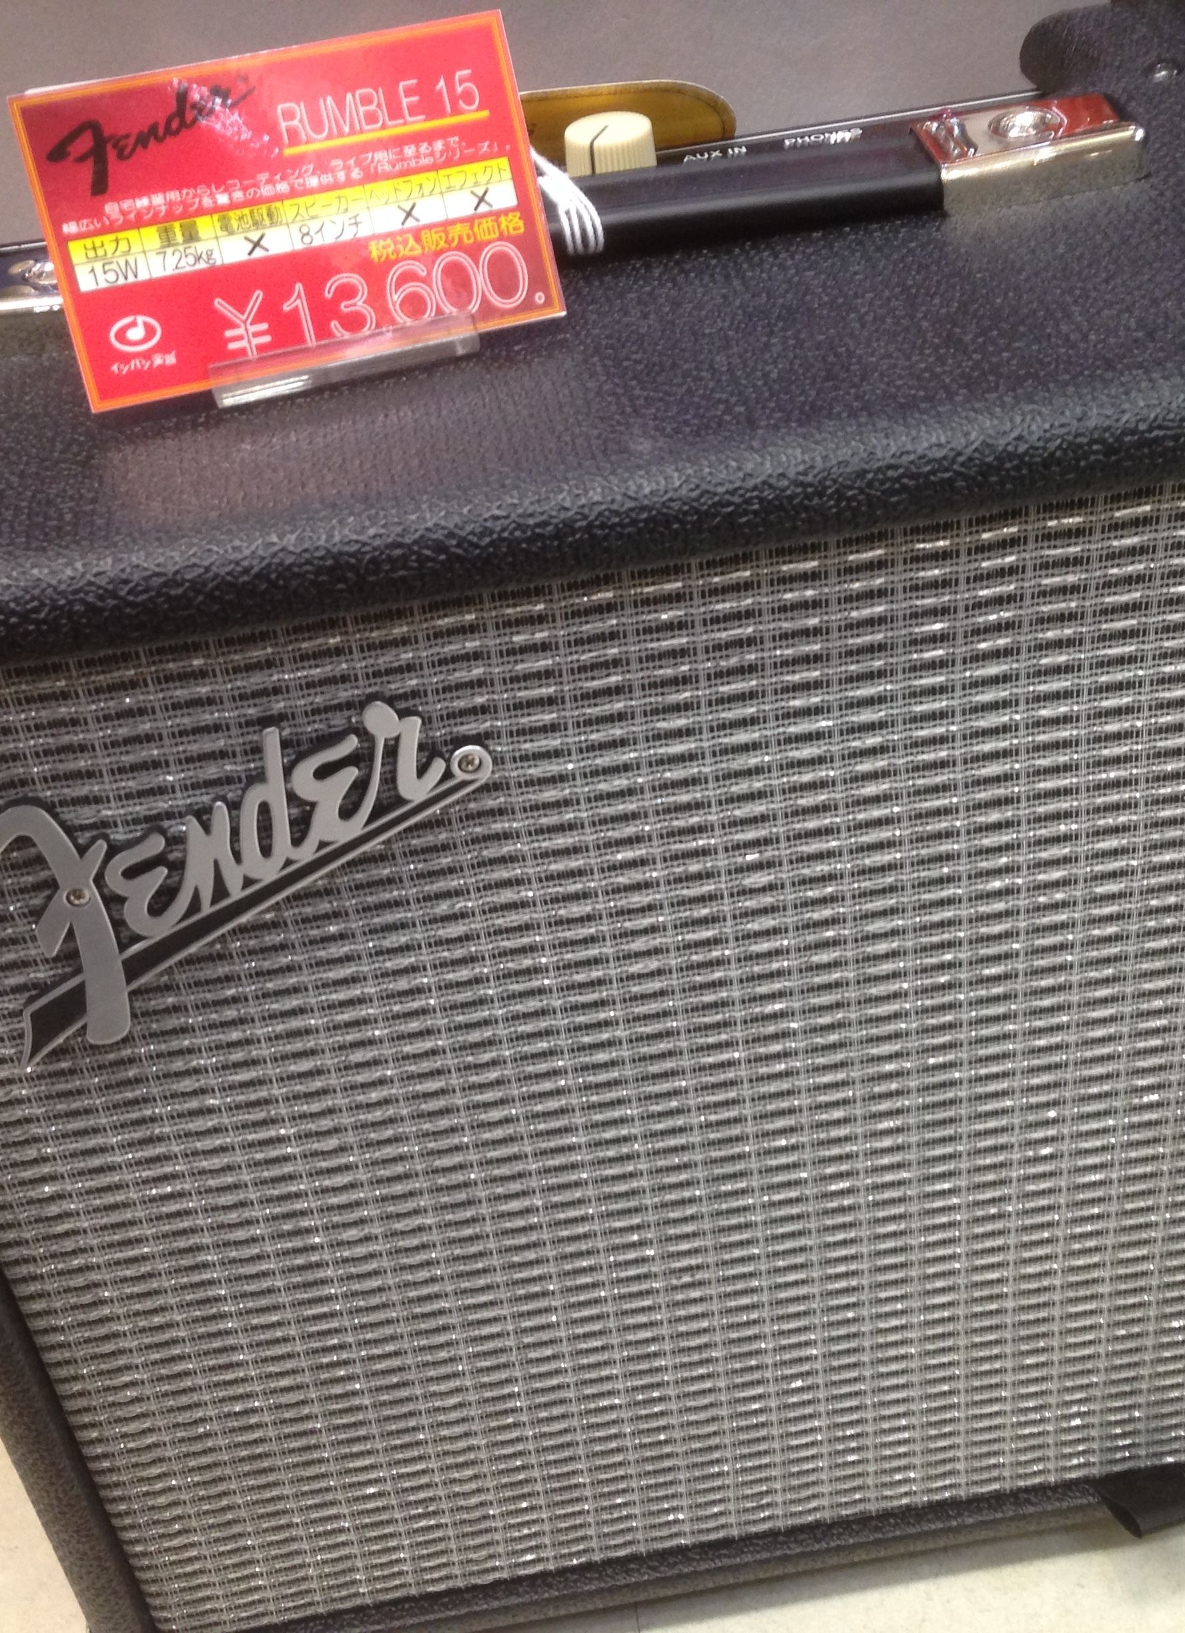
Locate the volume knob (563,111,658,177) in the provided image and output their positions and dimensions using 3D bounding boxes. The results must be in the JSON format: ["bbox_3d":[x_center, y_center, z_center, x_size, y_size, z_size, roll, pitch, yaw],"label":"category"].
[{"bbox_3d":[0.005,-0.166,0.528,0.024,0.017,0.024,-5,38,4],"label":"volume knob"}]

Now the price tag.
[{"bbox_3d":[-0.061,-0.126,0.430,0.102,0.063,0.002,-15,12,-12],"label":"price tag"}]

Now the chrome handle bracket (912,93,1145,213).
[{"bbox_3d":[0.101,-0.154,0.480,0.048,0.013,0.028,-9,38,-2],"label":"chrome handle bracket"}]

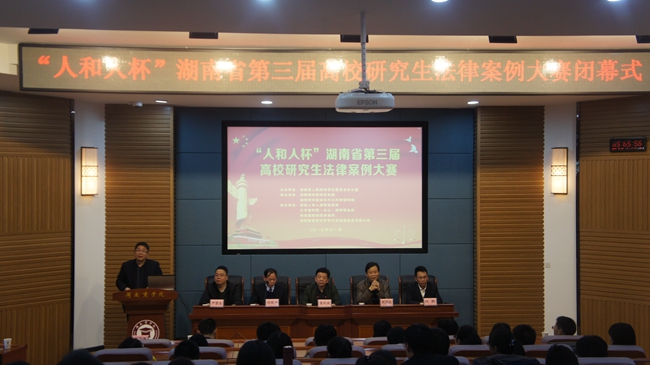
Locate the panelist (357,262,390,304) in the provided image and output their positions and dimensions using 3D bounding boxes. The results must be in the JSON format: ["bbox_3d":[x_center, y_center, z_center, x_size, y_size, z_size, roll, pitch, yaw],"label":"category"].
[{"bbox_3d":[0.683,1.798,11.160,0.500,1.323,0.720,0,0,-4],"label":"panelist"}]

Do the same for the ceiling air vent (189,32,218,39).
[{"bbox_3d":[-1.340,-1.620,8.750,0.320,0.060,0.280,0,-1,-6],"label":"ceiling air vent"}]

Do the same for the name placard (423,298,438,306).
[{"bbox_3d":[1.310,1.480,9.800,0.172,0.100,0.060,0,0,-3],"label":"name placard"}]

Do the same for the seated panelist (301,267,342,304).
[{"bbox_3d":[-0.063,1.834,11.100,0.540,1.252,0.720,0,0,-4],"label":"seated panelist"}]

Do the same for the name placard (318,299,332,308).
[{"bbox_3d":[0.000,1.473,9.650,0.172,0.100,0.060,0,0,-3],"label":"name placard"}]

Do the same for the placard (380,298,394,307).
[{"bbox_3d":[0.765,1.480,9.750,0.172,0.100,0.060,0,0,-3],"label":"placard"}]

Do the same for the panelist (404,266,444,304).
[{"bbox_3d":[1.378,1.827,11.200,0.540,1.265,0.720,0,0,-4],"label":"panelist"}]

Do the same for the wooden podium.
[{"bbox_3d":[-2.030,1.780,9.150,0.750,1.160,0.520,0,0,-10],"label":"wooden podium"}]

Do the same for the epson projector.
[{"bbox_3d":[0.312,-0.657,6.470,0.460,0.135,0.370,0,0,-4],"label":"epson projector"}]

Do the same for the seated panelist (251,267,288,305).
[{"bbox_3d":[-0.774,1.835,11.050,0.530,1.250,0.720,0,0,-4],"label":"seated panelist"}]

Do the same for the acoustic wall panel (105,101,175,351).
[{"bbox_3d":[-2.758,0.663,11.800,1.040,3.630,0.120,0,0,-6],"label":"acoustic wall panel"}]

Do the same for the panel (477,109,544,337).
[{"bbox_3d":[2.810,0.607,12.030,1.030,3.500,0.180,0,0,-2],"label":"panel"}]

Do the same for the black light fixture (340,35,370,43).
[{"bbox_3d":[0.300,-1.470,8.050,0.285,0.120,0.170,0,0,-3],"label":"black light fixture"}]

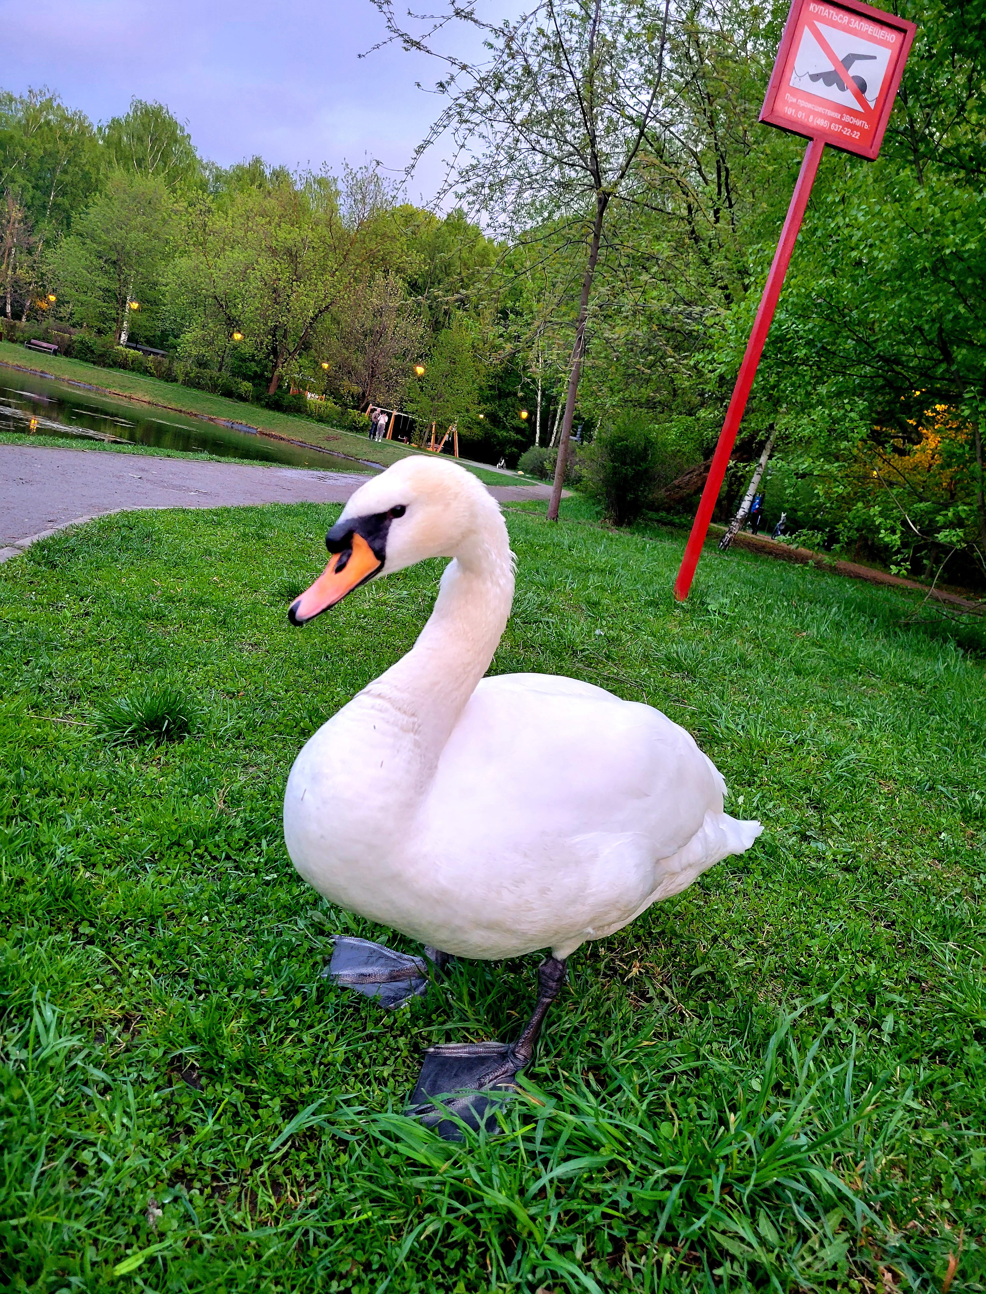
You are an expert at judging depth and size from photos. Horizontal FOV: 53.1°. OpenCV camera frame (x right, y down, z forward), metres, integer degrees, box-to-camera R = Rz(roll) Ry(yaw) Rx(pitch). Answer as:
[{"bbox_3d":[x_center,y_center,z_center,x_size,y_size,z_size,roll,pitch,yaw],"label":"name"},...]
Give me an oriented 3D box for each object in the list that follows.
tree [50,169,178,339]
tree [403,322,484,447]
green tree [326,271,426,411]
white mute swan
[{"bbox_3d":[-22.994,-23.228,60.027,7.106,10.203,7.106,9,12,-24],"label":"tree"},{"bbox_3d":[-3.166,-16.206,61.253,4.514,7.826,4.514,13,11,-6],"label":"tree"},{"bbox_3d":[-8.128,-20.219,66.112,5.854,9.311,5.854,12,11,-10],"label":"green tree"},{"bbox_3d":[0.081,0.148,1.197,0.760,0.670,0.340,7,13,-32],"label":"white mute swan"}]

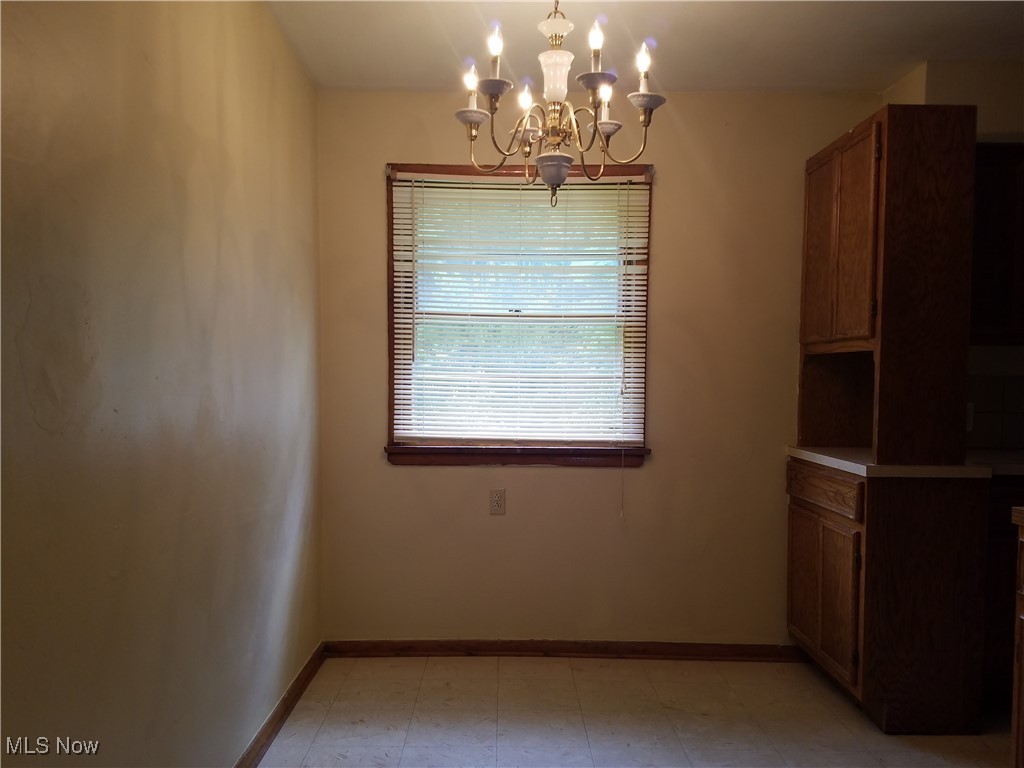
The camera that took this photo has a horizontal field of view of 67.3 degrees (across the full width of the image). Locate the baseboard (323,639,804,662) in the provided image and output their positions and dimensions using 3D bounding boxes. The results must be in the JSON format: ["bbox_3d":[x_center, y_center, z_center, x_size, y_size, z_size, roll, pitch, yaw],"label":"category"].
[{"bbox_3d":[0.211,1.149,3.330,2.078,0.075,0.020,1,2,-1],"label":"baseboard"}]

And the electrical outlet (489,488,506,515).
[{"bbox_3d":[-0.061,0.506,3.315,0.072,0.115,0.008,1,2,-1],"label":"electrical outlet"}]

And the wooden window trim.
[{"bbox_3d":[0.036,-0.312,3.262,1.088,1.153,0.044,1,2,-1],"label":"wooden window trim"}]

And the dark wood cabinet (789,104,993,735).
[{"bbox_3d":[1.414,0.131,2.978,0.431,2.153,0.687,1,2,-1],"label":"dark wood cabinet"}]

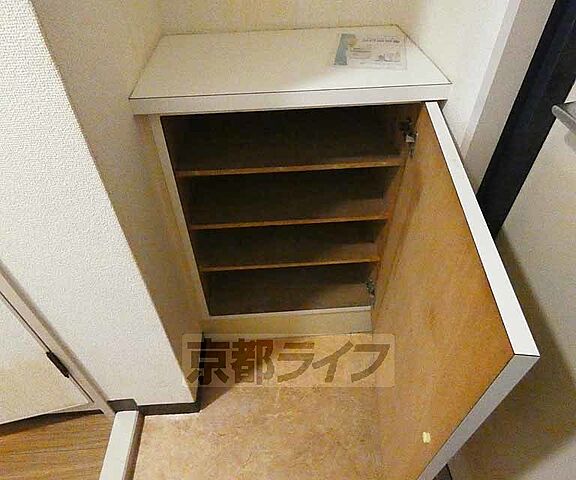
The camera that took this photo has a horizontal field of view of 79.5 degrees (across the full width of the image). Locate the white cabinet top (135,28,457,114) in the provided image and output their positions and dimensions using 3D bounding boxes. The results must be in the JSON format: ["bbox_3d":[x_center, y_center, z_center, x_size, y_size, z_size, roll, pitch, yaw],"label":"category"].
[{"bbox_3d":[-0.003,-0.436,0.855,0.660,0.033,0.405,-4,46,-3],"label":"white cabinet top"}]

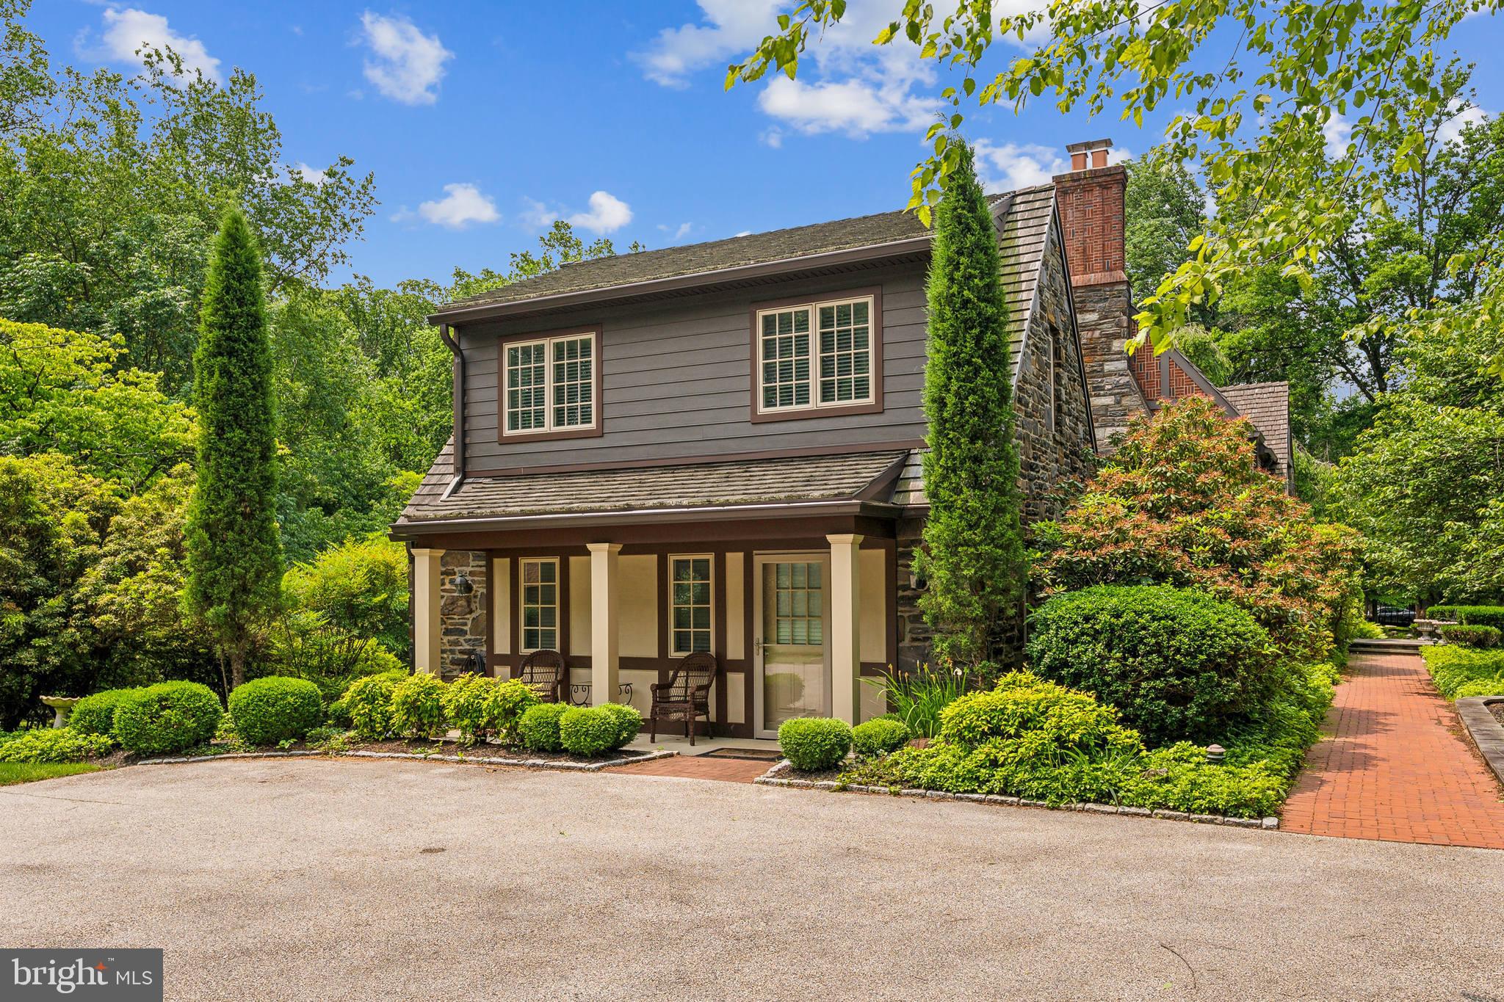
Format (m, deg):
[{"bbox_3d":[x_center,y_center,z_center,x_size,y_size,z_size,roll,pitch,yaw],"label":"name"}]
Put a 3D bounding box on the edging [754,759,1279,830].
[{"bbox_3d":[2.100,2.449,9.389,4.455,0.130,1.342,-3,-5,27],"label":"edging"}]

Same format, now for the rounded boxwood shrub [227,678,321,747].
[{"bbox_3d":[-5.461,2.387,12.450,1.030,0.760,0.980,-3,-5,26],"label":"rounded boxwood shrub"}]

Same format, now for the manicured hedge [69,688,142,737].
[{"bbox_3d":[-7.272,2.488,12.600,1.080,0.630,1.050,-3,-5,26],"label":"manicured hedge"}]

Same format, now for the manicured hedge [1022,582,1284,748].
[{"bbox_3d":[4.175,1.720,11.300,2.500,1.670,2.200,-3,-5,26],"label":"manicured hedge"}]

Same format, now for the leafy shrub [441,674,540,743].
[{"bbox_3d":[-2.973,2.359,12.350,1.150,0.800,0.900,-2,-4,26],"label":"leafy shrub"}]

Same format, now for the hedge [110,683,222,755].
[{"bbox_3d":[-6.384,2.350,11.850,1.150,0.790,1.050,-3,-5,26],"label":"hedge"}]

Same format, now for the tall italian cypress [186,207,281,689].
[{"bbox_3d":[-6.910,-0.471,14.500,1.280,6.800,1.280,-2,-4,26],"label":"tall italian cypress"}]

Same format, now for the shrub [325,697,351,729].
[{"bbox_3d":[-5.066,2.618,13.400,0.460,0.410,0.460,-2,-4,26],"label":"shrub"}]

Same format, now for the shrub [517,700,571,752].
[{"bbox_3d":[-2.177,2.417,11.600,0.630,0.510,0.620,0,-4,0],"label":"shrub"}]

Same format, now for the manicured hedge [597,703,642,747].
[{"bbox_3d":[-1.487,2.398,11.600,0.630,0.490,0.620,0,-4,0],"label":"manicured hedge"}]

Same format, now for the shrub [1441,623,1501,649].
[{"bbox_3d":[16.882,3.165,25.500,1.300,0.640,1.200,-3,-5,26],"label":"shrub"}]

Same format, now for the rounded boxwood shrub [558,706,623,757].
[{"bbox_3d":[-1.681,2.363,11.300,0.680,0.520,0.660,0,-5,0],"label":"rounded boxwood shrub"}]

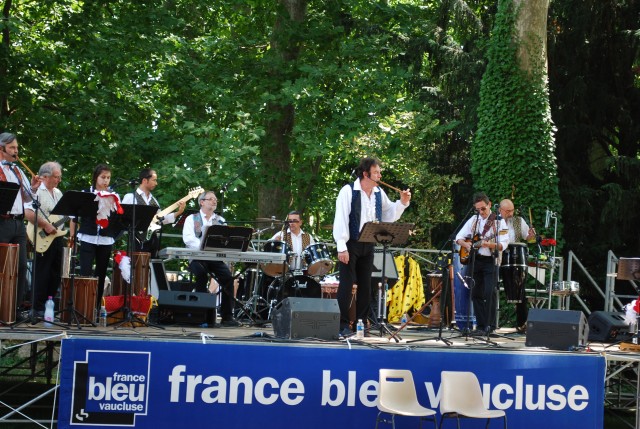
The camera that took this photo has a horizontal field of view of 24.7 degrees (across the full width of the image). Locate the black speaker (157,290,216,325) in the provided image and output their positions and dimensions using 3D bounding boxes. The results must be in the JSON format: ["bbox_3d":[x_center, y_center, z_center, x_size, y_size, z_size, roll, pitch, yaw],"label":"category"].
[{"bbox_3d":[-1.390,0.964,15.200,0.580,0.370,0.400,3,-2,-3],"label":"black speaker"}]

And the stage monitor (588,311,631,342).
[{"bbox_3d":[3.300,1.266,16.550,0.580,0.350,0.430,4,-2,-41],"label":"stage monitor"}]

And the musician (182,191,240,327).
[{"bbox_3d":[-1.196,0.462,16.100,0.560,1.450,0.720,4,-2,-22],"label":"musician"}]

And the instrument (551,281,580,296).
[{"bbox_3d":[2.835,0.858,17.000,0.370,0.155,0.370,3,-9,-6],"label":"instrument"}]

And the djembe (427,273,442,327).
[{"bbox_3d":[1.392,1.050,17.600,0.250,0.650,0.250,3,-2,0],"label":"djembe"}]

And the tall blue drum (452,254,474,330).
[{"bbox_3d":[1.804,0.967,18.100,0.320,0.960,0.320,3,-2,0],"label":"tall blue drum"}]

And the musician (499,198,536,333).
[{"bbox_3d":[2.394,0.622,17.700,0.500,1.620,0.440,4,-2,-14],"label":"musician"}]

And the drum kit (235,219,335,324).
[{"bbox_3d":[-0.352,0.674,17.400,1.350,1.210,1.050,3,-2,-20],"label":"drum kit"}]

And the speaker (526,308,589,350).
[{"bbox_3d":[2.410,1.159,14.880,0.570,0.390,0.460,2,-2,21],"label":"speaker"}]

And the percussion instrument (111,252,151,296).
[{"bbox_3d":[-1.969,0.778,15.250,0.390,0.730,0.390,3,-1,0],"label":"percussion instrument"}]

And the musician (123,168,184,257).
[{"bbox_3d":[-1.939,0.317,16.900,0.680,1.710,0.500,4,-2,-33],"label":"musician"}]

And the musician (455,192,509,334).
[{"bbox_3d":[1.888,0.558,16.901,0.600,1.640,0.450,3,-1,12],"label":"musician"}]

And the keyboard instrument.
[{"bbox_3d":[-1.055,0.449,16.050,1.320,0.110,0.370,3,-2,-15],"label":"keyboard instrument"}]

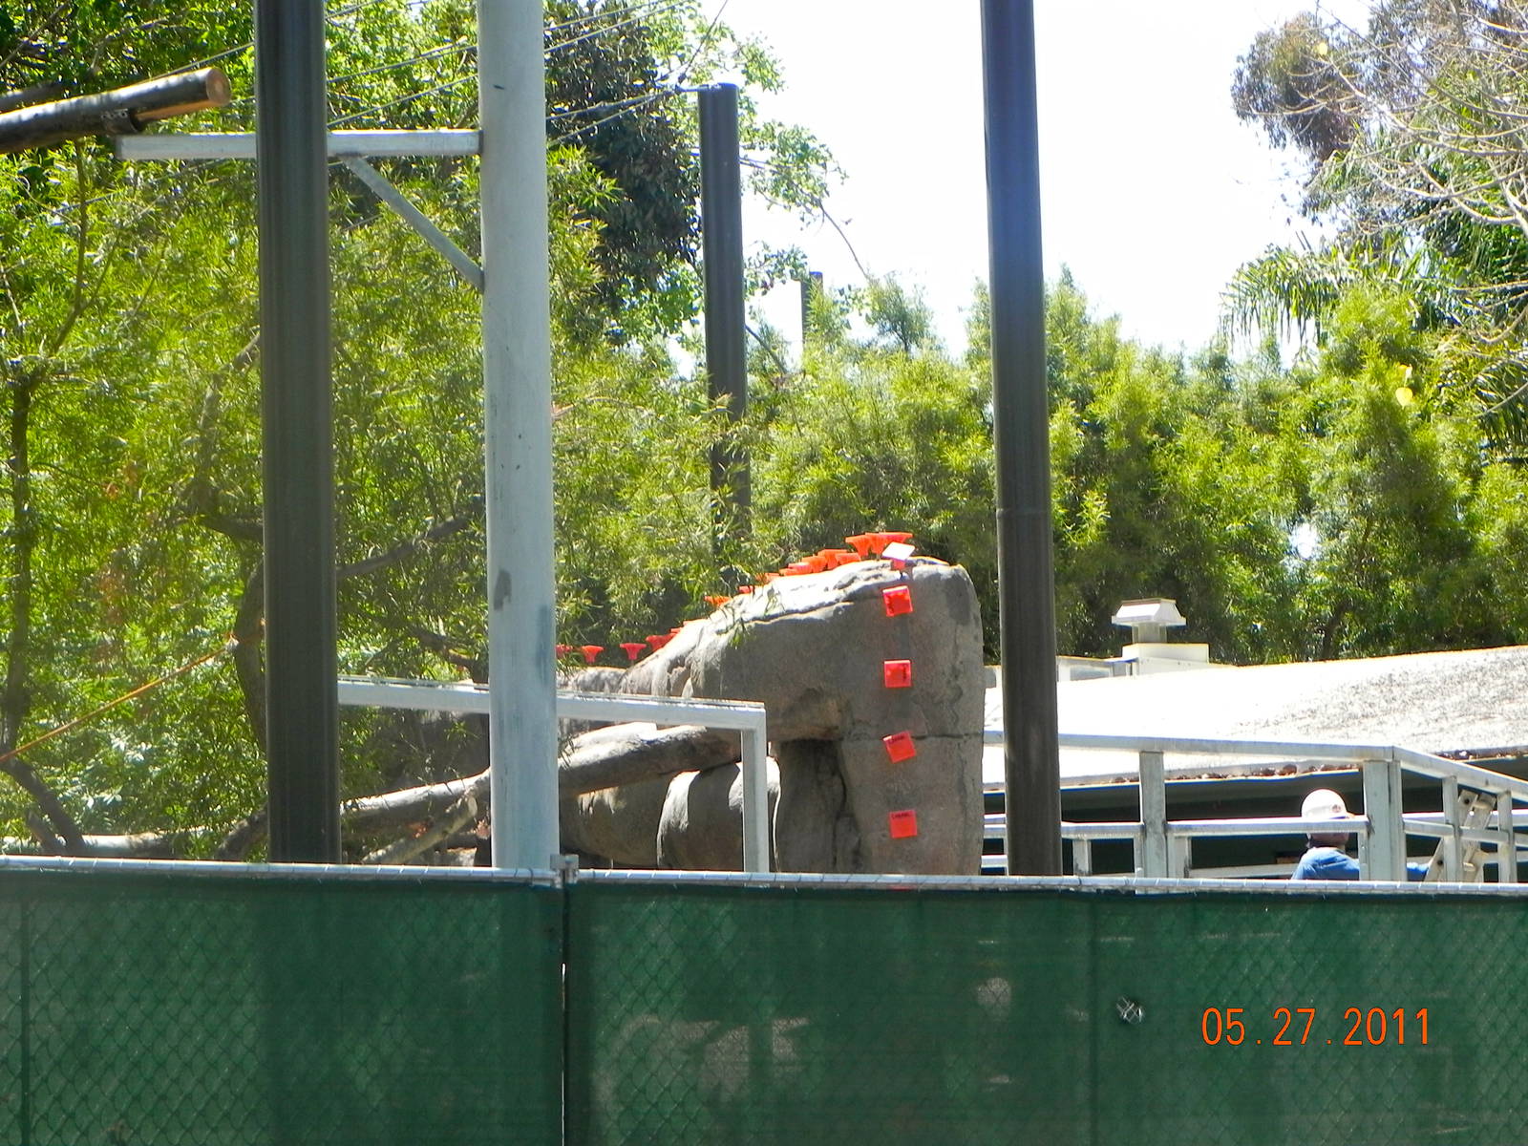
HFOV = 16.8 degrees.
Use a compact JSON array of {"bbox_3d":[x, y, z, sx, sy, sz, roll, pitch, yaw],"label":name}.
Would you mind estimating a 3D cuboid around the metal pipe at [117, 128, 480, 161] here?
[{"bbox_3d":[-1.529,-1.407,17.000,1.210,0.077,0.077,-1,-5,-5],"label":"metal pipe"}]

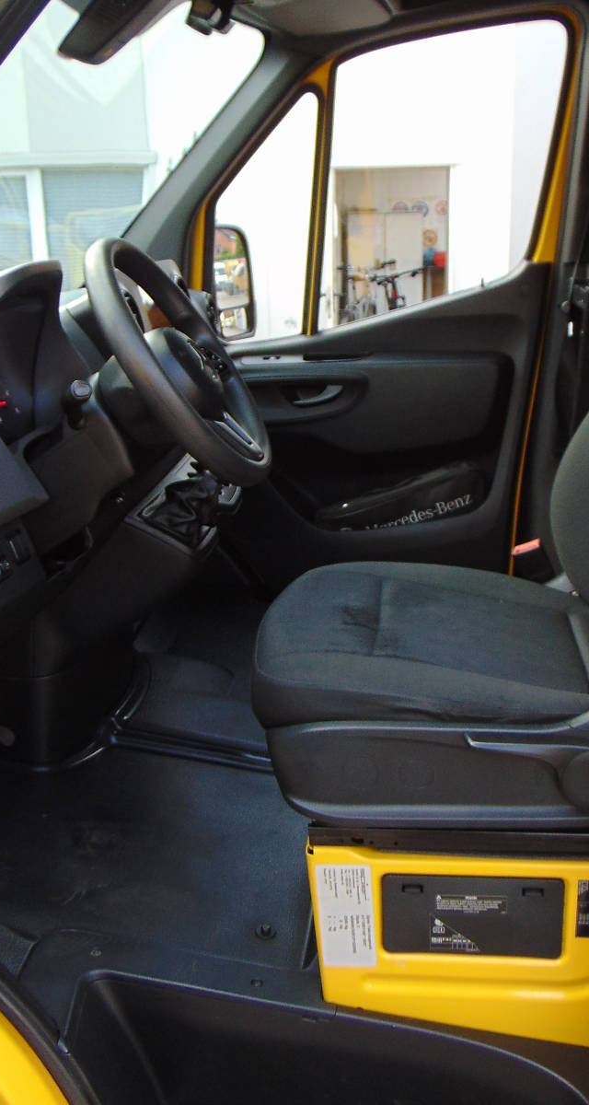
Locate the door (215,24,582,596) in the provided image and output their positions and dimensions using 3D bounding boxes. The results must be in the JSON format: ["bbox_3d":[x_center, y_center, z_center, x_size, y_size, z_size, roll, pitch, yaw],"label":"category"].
[{"bbox_3d":[0.189,-0.514,2.743,0.980,1.500,0.200,0,14,6],"label":"door"}]

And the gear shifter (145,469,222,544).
[{"bbox_3d":[-0.184,-0.090,1.822,0.135,0.150,0.125,15,15,3],"label":"gear shifter"}]

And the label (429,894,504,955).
[{"bbox_3d":[0.214,0.461,1.322,0.096,0.075,0.004,0,14,6],"label":"label"}]

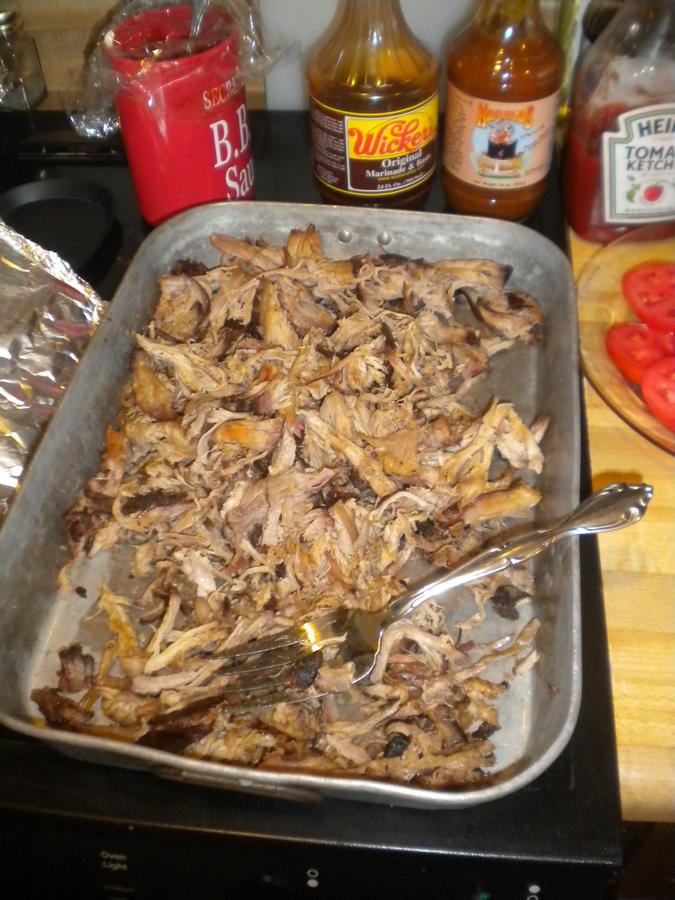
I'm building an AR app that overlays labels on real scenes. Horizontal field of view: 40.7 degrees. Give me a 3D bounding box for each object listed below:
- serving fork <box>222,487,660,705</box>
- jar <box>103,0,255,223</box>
[{"bbox_3d":[0.043,0.060,0.376,0.192,0.024,0.036,-25,48,1],"label":"serving fork"},{"bbox_3d":[-0.107,-0.231,0.641,0.088,0.122,0.088,-2,47,2],"label":"jar"}]

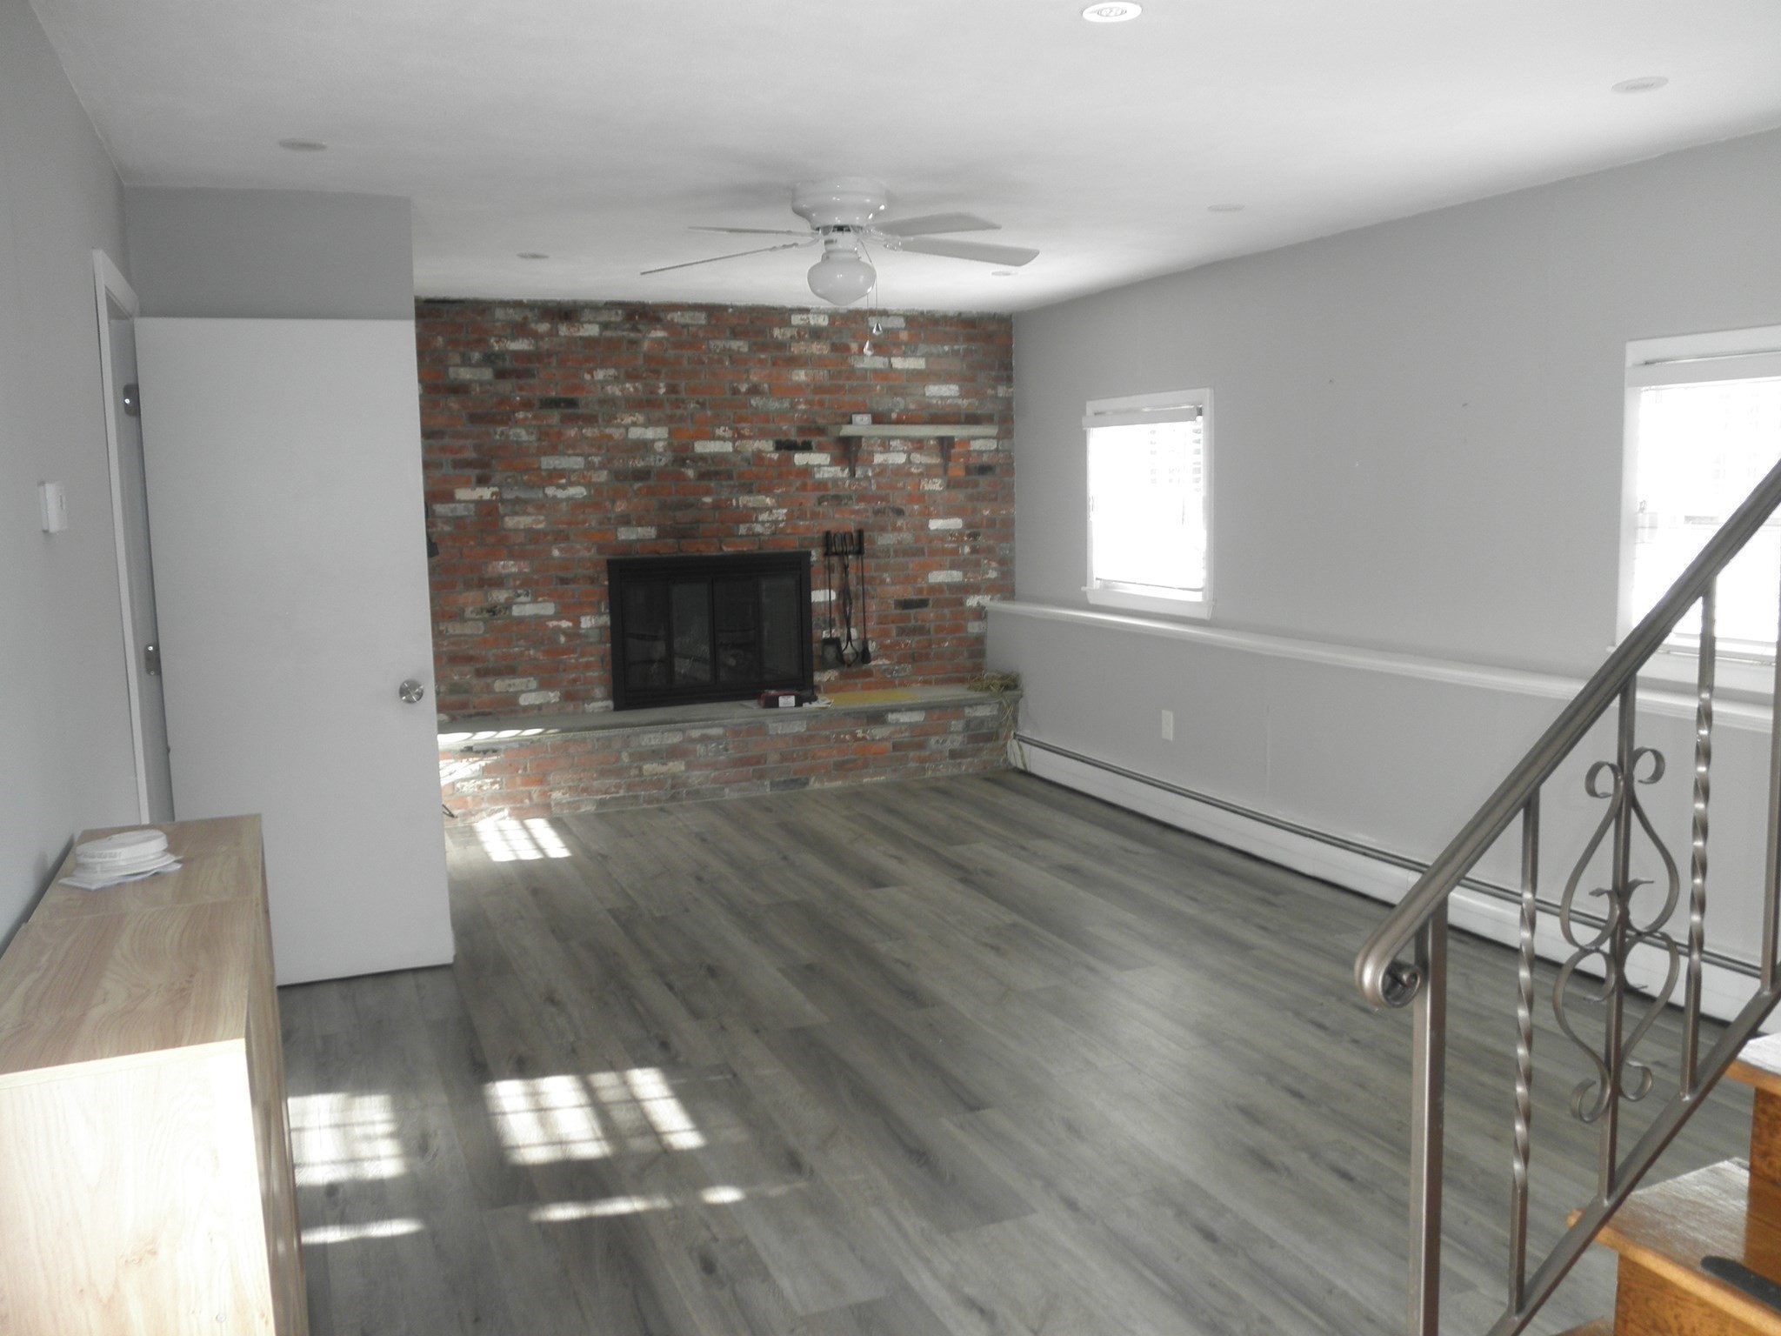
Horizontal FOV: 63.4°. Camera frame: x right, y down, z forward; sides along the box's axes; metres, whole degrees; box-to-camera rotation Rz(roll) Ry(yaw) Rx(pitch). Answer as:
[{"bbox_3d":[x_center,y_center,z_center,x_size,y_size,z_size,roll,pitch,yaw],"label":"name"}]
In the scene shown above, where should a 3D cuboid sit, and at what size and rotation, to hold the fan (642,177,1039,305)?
[{"bbox_3d":[-0.153,-1.302,4.465,1.310,0.352,1.280,-1,7,-1],"label":"fan"}]

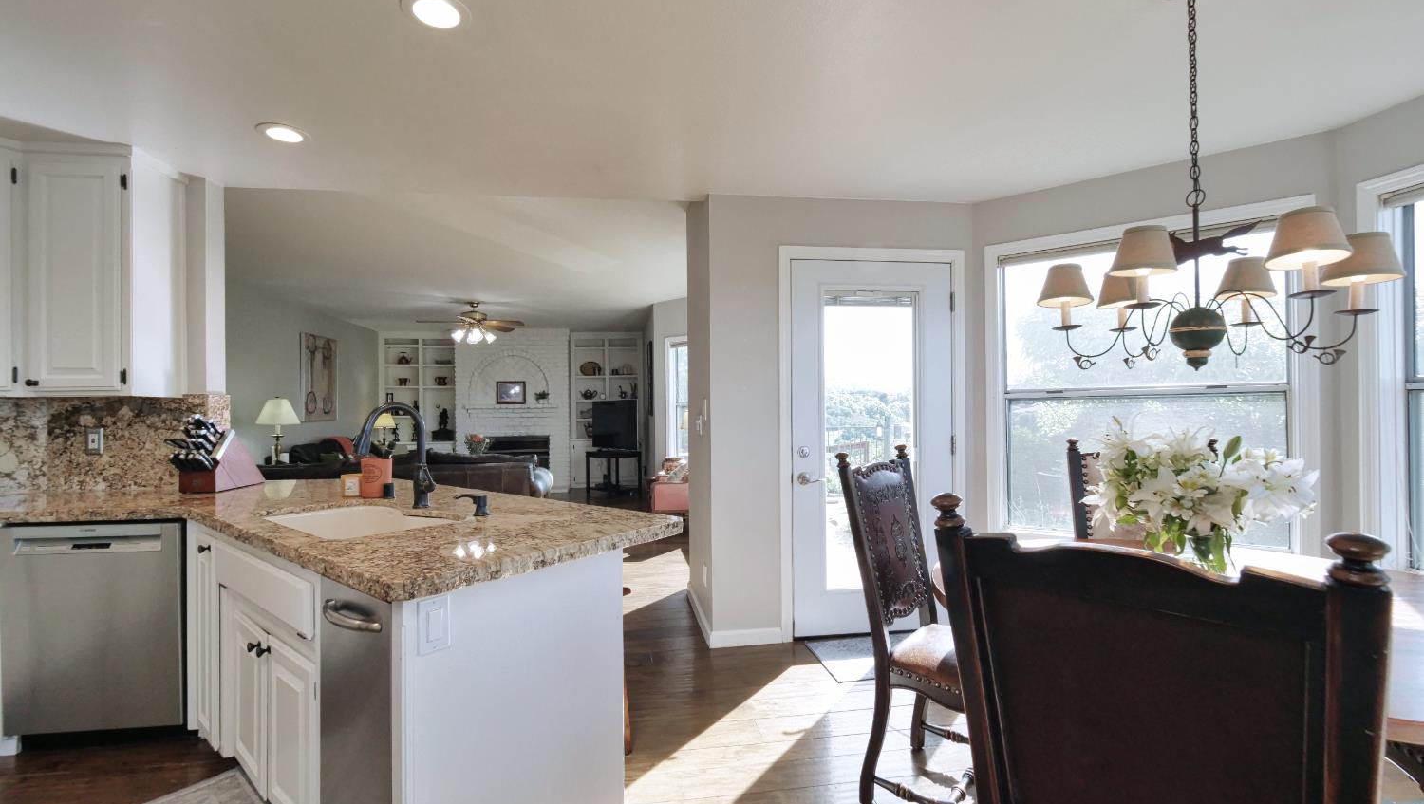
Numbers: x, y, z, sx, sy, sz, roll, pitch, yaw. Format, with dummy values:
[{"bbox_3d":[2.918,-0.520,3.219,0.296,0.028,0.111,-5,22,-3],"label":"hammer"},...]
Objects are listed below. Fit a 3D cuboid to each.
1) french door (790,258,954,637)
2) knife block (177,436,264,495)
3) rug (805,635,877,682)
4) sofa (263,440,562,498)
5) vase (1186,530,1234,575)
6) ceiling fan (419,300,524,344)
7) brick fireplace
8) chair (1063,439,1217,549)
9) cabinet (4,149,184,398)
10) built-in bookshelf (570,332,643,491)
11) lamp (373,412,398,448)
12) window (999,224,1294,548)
[{"bbox_3d":[0.886,0.252,3.160,0.915,2.045,0.070,0,0,-6],"label":"french door"},{"bbox_3d":[-2.355,0.275,2.779,0.165,0.280,0.360,0,0,-7],"label":"knife block"},{"bbox_3d":[0.949,1.302,2.961,0.800,0.012,0.477,0,0,-7],"label":"rug"},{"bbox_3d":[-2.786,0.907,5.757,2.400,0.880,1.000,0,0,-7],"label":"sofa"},{"bbox_3d":[1.452,0.448,1.680,0.115,0.180,0.115,0,0,-7],"label":"vase"},{"bbox_3d":[-2.540,-0.841,6.130,1.230,0.460,1.230,0,0,0],"label":"ceiling fan"},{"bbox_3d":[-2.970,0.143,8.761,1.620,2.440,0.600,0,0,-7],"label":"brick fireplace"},{"bbox_3d":[1.680,0.719,2.090,0.520,1.127,0.600,0,0,16],"label":"chair"},{"bbox_3d":[-2.708,-0.551,2.570,0.460,1.056,0.310,0,0,-7],"label":"cabinet"},{"bbox_3d":[-1.690,0.136,9.288,1.100,2.430,0.380,0,0,-7],"label":"built-in bookshelf"},{"bbox_3d":[-4.515,0.381,7.950,0.320,0.500,0.320,0,0,0],"label":"lamp"},{"bbox_3d":[2.060,-0.072,2.840,1.145,1.480,0.100,-1,0,36],"label":"window"}]

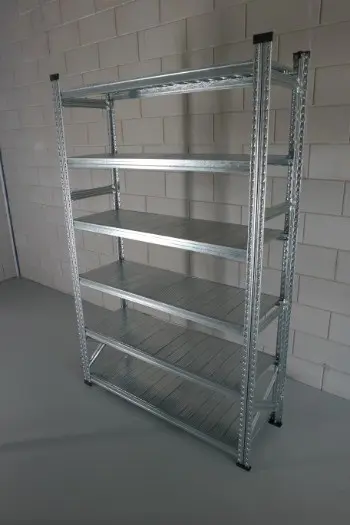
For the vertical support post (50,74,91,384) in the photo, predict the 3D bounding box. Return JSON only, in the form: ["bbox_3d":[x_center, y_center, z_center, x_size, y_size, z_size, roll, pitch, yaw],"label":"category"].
[{"bbox_3d":[-0.652,-0.077,2.272,0.060,2.020,0.030,12,22,35],"label":"vertical support post"}]

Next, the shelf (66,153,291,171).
[{"bbox_3d":[-0.040,-0.543,1.890,1.170,0.056,0.400,12,22,35],"label":"shelf"}]

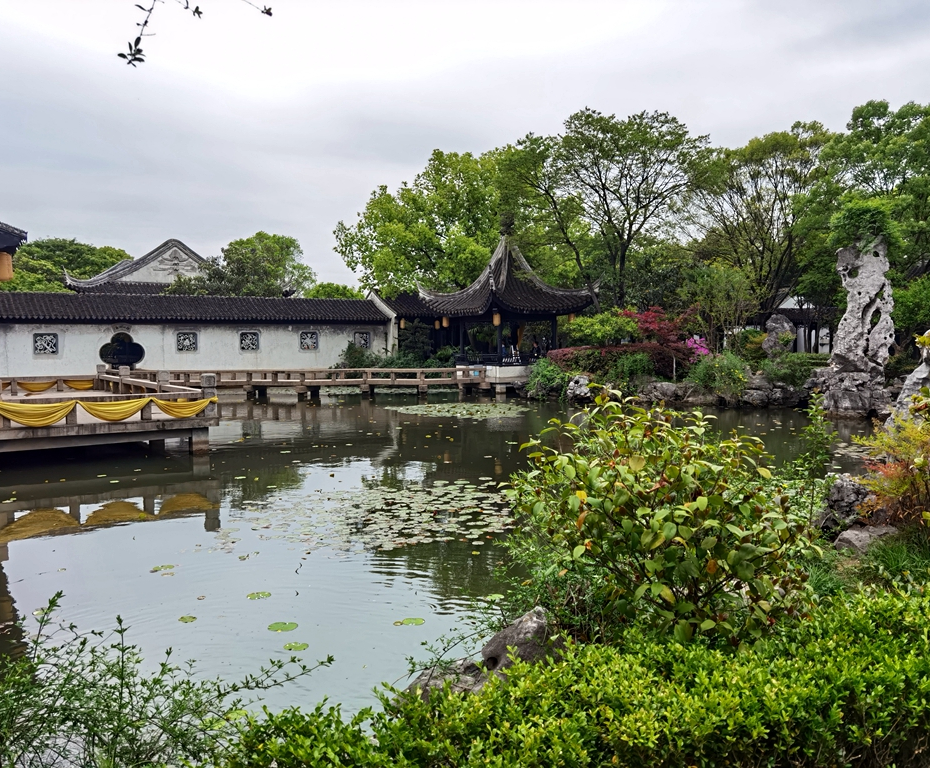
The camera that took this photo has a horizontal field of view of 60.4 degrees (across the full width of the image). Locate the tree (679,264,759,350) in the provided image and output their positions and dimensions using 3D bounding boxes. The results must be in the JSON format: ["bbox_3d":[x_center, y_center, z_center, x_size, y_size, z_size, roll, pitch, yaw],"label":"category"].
[{"bbox_3d":[10.037,-2.938,31.500,3.100,3.700,2.800,0,4,0],"label":"tree"}]

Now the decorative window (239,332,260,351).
[{"bbox_3d":[-9.422,-1.876,35.000,0.860,0.820,0.140,-2,5,-33],"label":"decorative window"}]

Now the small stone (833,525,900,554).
[{"bbox_3d":[3.310,1.285,6.600,0.530,0.260,0.380,0,4,0],"label":"small stone"}]

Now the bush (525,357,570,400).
[{"bbox_3d":[3.026,-0.202,29.300,1.600,1.600,1.400,0,4,0],"label":"bush"}]

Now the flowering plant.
[{"bbox_3d":[8.442,-1.289,29.000,0.900,0.850,0.800,0,4,0],"label":"flowering plant"}]

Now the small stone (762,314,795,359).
[{"bbox_3d":[13.345,-1.913,34.000,1.400,2.090,1.150,0,3,21],"label":"small stone"}]

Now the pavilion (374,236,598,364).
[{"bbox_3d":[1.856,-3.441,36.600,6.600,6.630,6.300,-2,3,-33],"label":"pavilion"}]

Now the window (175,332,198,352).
[{"bbox_3d":[-14.758,-2.208,42.400,1.080,1.070,0.150,-2,3,-30],"label":"window"}]

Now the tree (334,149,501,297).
[{"bbox_3d":[-2.848,-7.777,50.000,10.500,13.920,10.000,-1,3,-3],"label":"tree"}]

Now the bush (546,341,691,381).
[{"bbox_3d":[5.610,-0.853,29.000,5.100,1.350,2.000,0,4,0],"label":"bush"}]

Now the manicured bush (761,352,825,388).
[{"bbox_3d":[11.516,-0.473,28.000,2.200,1.300,1.600,0,4,0],"label":"manicured bush"}]

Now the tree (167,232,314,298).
[{"bbox_3d":[-14.616,-5.250,52.000,9.000,9.220,8.500,-2,3,-16],"label":"tree"}]

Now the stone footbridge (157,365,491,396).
[{"bbox_3d":[-5.492,-0.078,31.000,12.800,1.150,2.100,0,4,0],"label":"stone footbridge"}]

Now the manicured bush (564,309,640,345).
[{"bbox_3d":[5.298,-2.076,31.000,2.900,1.600,2.300,0,4,0],"label":"manicured bush"}]

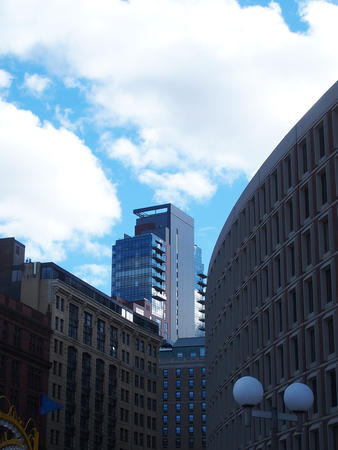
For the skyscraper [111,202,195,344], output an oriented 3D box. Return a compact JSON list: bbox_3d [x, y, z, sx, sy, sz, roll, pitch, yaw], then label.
[{"bbox_3d":[-4.600,43.778,289.046,16.500,102.000,28.500,-9,-21,26],"label":"skyscraper"}]

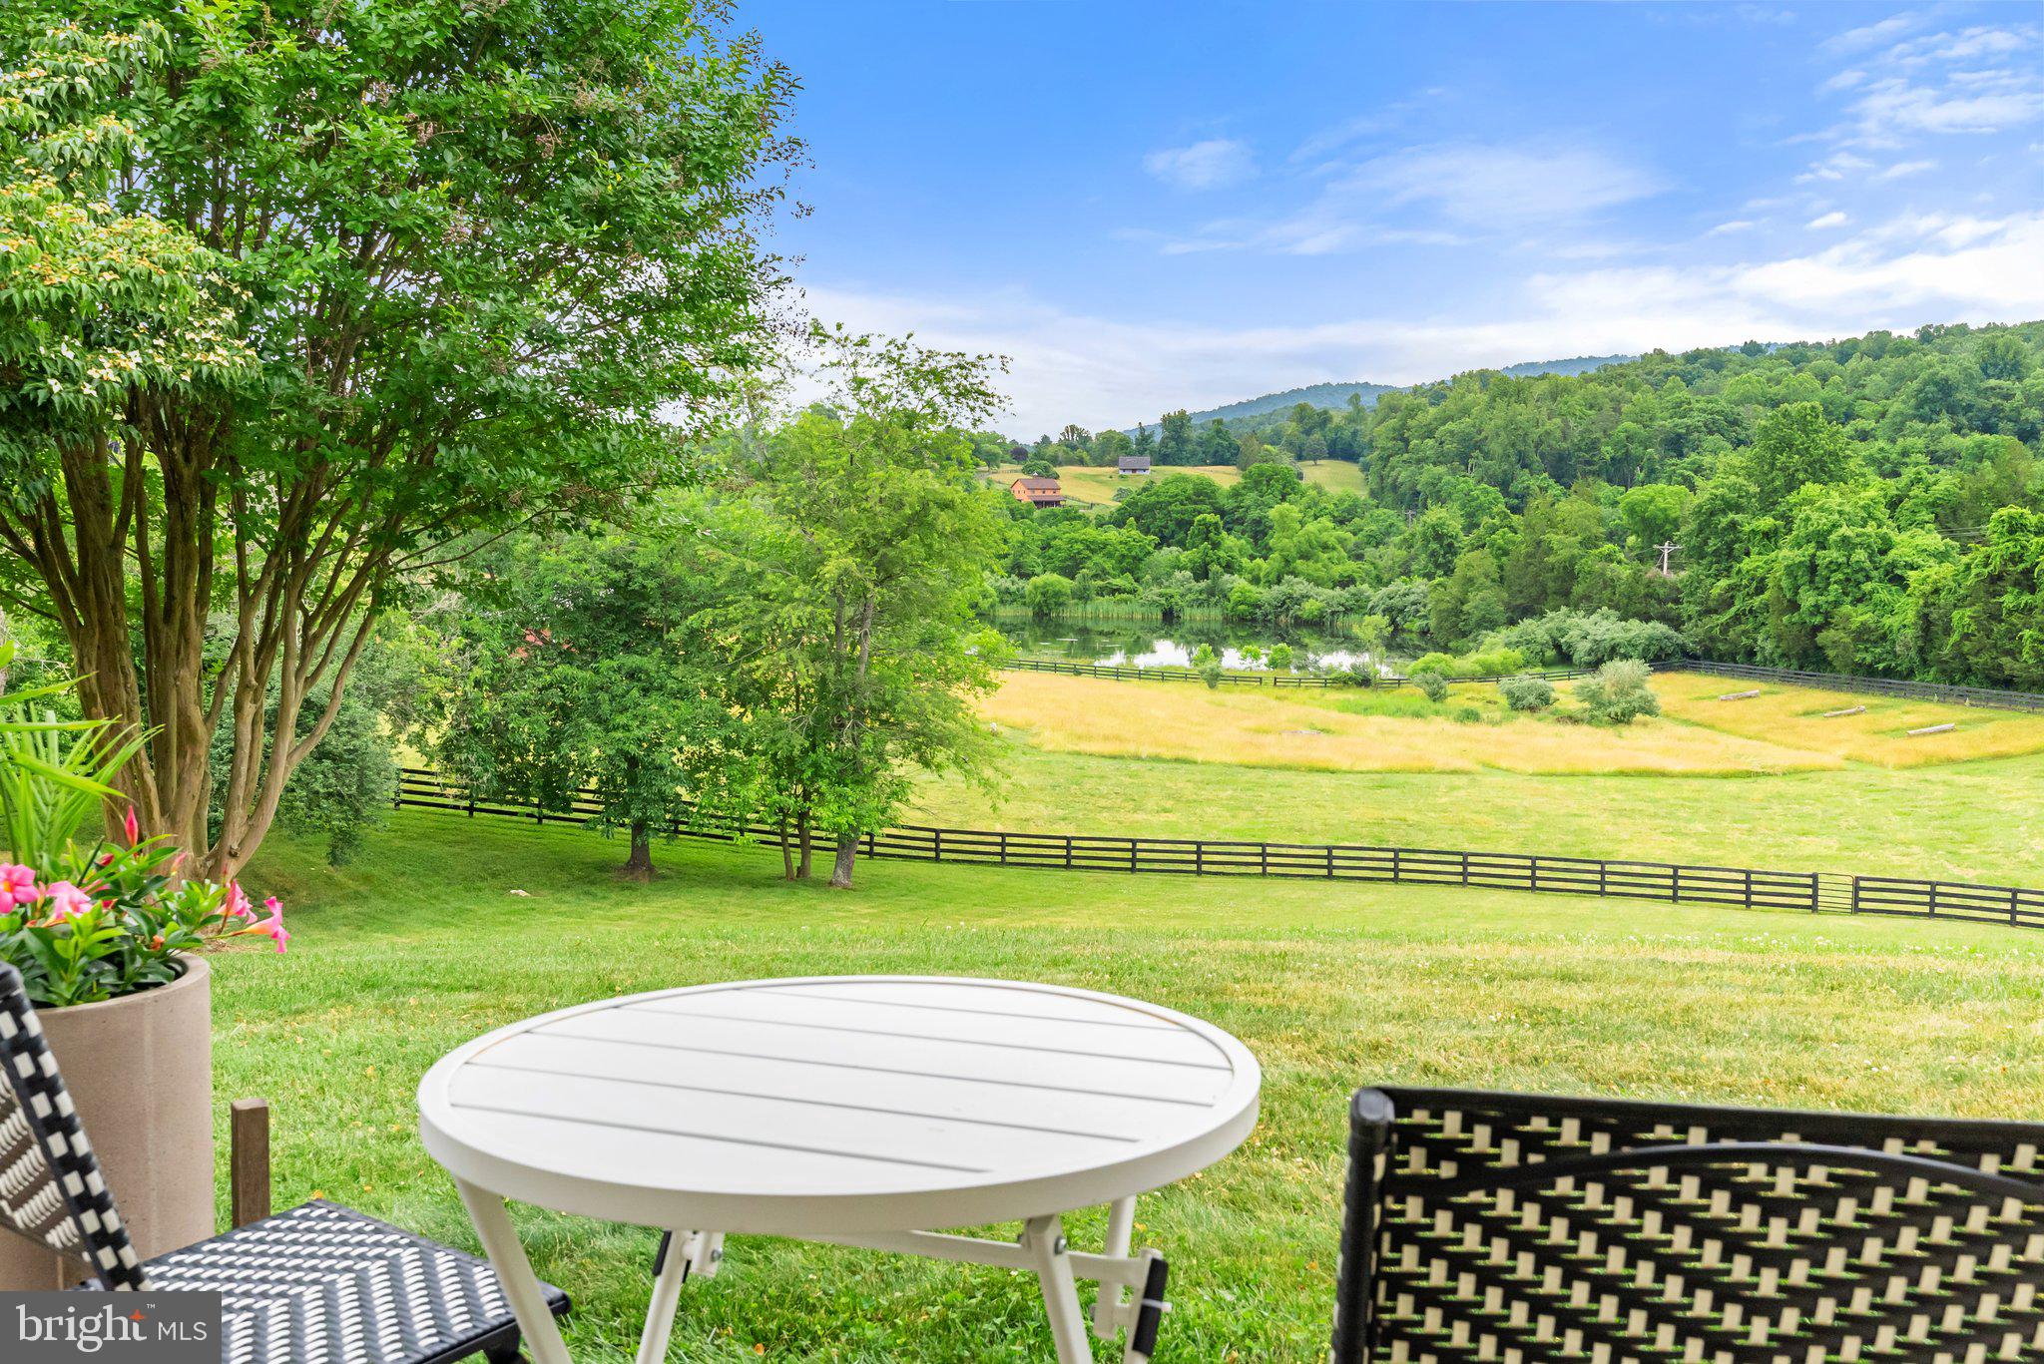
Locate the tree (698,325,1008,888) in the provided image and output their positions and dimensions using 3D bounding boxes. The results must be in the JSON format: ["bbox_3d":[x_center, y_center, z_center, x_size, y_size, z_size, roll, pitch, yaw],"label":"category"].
[{"bbox_3d":[-4.940,-2.100,57.480,9.010,16.200,8.560,0,4,0],"label":"tree"}]

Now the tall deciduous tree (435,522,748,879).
[{"bbox_3d":[-12.130,0.430,55.670,8.770,10.180,8.330,0,4,0],"label":"tall deciduous tree"}]

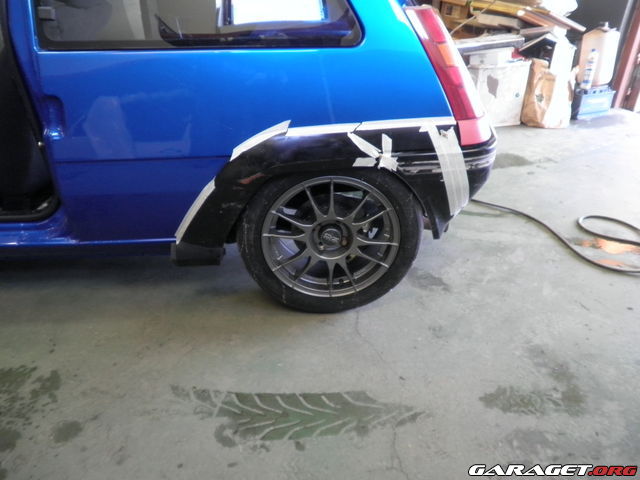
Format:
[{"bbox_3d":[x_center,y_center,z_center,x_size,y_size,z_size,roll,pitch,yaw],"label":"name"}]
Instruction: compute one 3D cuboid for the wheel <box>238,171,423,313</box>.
[{"bbox_3d":[0.034,-0.038,1.575,0.575,0.575,0.200,-2,30,-1],"label":"wheel"}]

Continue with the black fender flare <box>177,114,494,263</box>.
[{"bbox_3d":[0.027,-0.157,1.491,1.000,0.450,0.210,-2,30,-1],"label":"black fender flare"}]

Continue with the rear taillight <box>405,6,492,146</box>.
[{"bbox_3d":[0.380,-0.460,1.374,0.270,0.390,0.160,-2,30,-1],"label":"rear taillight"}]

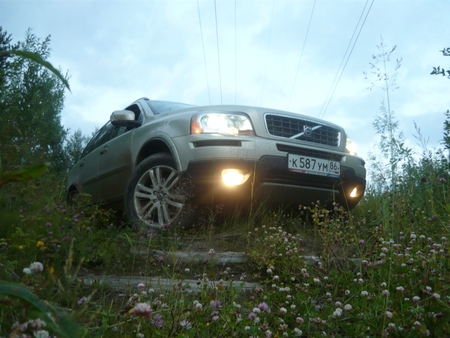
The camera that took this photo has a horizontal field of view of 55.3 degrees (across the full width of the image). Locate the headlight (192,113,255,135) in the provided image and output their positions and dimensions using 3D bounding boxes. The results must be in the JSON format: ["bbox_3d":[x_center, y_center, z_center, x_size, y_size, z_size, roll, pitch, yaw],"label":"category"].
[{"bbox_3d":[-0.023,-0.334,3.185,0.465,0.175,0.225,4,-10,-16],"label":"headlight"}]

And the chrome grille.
[{"bbox_3d":[0.637,-0.288,3.337,0.755,0.190,0.100,7,-12,-31],"label":"chrome grille"}]

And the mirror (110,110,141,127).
[{"bbox_3d":[-1.001,-0.476,4.239,0.250,0.155,0.145,7,-12,-31],"label":"mirror"}]

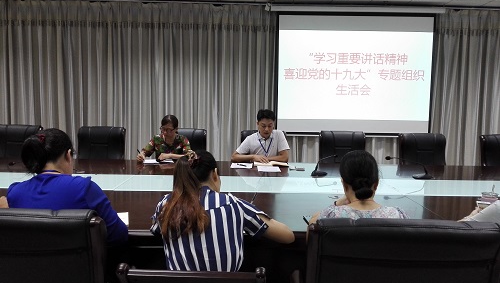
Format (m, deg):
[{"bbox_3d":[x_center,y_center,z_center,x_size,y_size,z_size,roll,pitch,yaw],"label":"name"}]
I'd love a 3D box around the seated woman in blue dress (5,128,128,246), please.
[{"bbox_3d":[-0.766,0.556,1.705,0.520,1.240,0.750,2,6,11],"label":"seated woman in blue dress"}]

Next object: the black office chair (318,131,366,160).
[{"bbox_3d":[1.046,0.432,4.330,0.600,1.050,0.640,1,5,-1],"label":"black office chair"}]

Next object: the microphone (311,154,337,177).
[{"bbox_3d":[0.693,0.194,3.605,0.130,0.150,0.486,4,6,32],"label":"microphone"}]

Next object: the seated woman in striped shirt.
[{"bbox_3d":[-0.136,0.602,1.815,0.600,1.150,0.750,2,6,7],"label":"seated woman in striped shirt"}]

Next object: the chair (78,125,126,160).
[{"bbox_3d":[-1.672,0.387,4.303,0.600,1.050,0.640,1,5,-1],"label":"chair"}]

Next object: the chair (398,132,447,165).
[{"bbox_3d":[1.949,0.447,4.339,0.600,1.050,0.640,1,5,-1],"label":"chair"}]

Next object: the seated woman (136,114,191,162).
[{"bbox_3d":[-0.865,0.336,4.144,0.540,1.210,0.720,1,5,-1],"label":"seated woman"}]

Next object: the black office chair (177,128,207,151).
[{"bbox_3d":[-0.749,0.402,4.312,0.600,1.050,0.640,1,5,-1],"label":"black office chair"}]

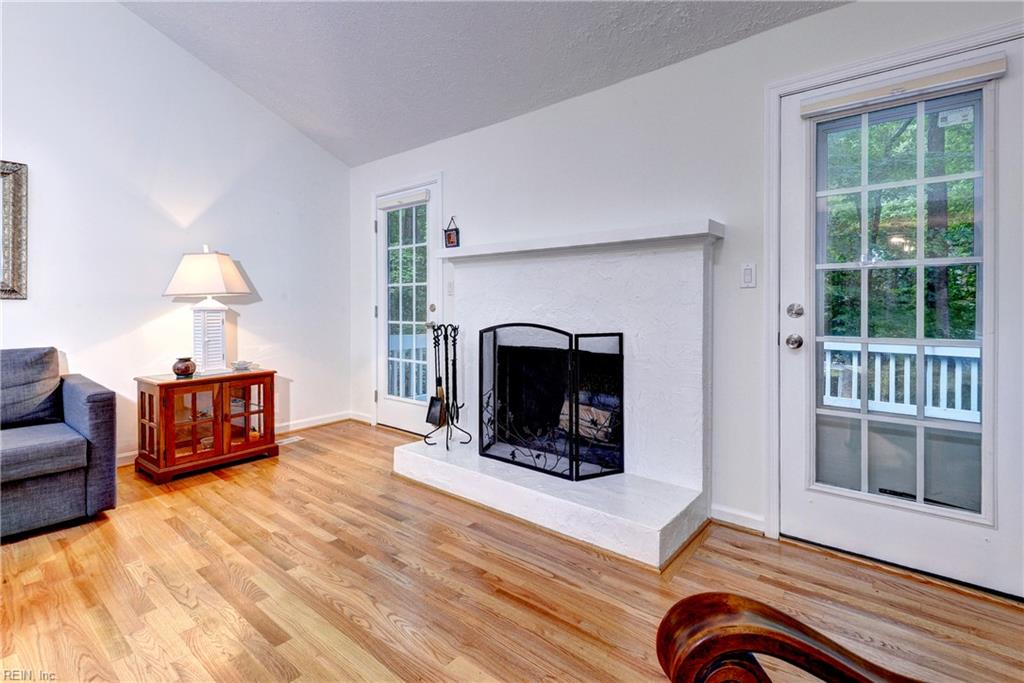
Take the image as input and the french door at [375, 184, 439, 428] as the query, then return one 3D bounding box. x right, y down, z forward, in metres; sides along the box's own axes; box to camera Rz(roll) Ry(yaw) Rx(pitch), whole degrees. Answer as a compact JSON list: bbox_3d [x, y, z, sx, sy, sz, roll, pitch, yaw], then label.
[{"bbox_3d":[-0.890,-0.258,3.880,0.810,2.040,0.060,1,2,38],"label":"french door"}]

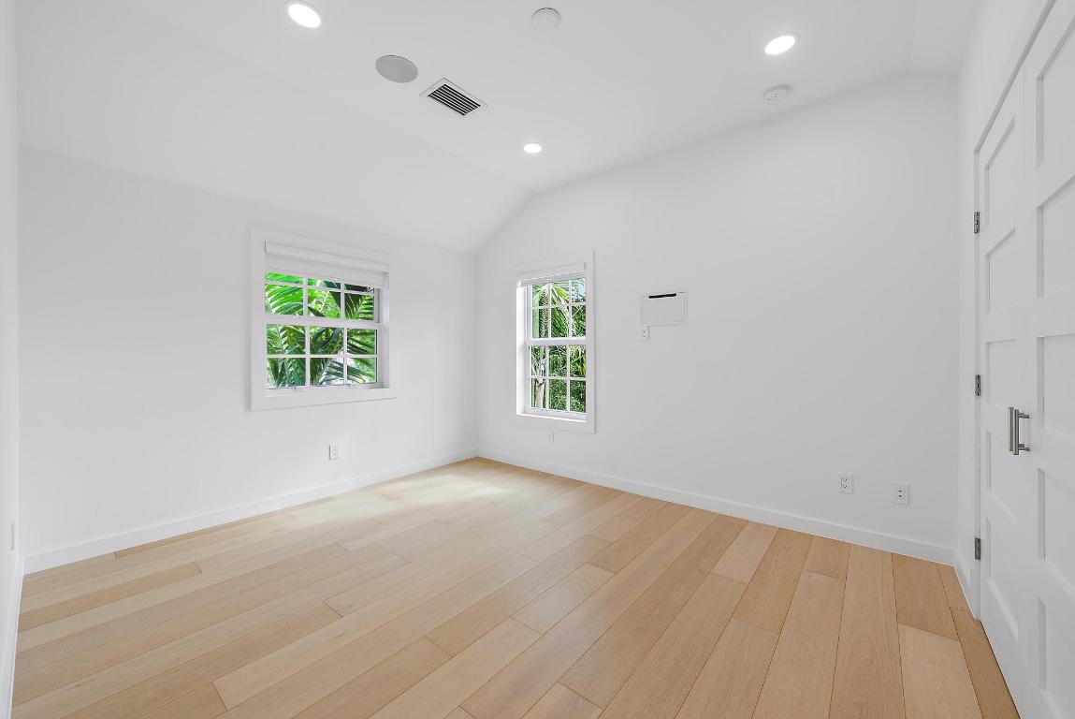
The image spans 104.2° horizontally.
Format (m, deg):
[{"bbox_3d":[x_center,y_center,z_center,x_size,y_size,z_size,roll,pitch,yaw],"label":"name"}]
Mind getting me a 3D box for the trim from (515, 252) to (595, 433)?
[{"bbox_3d":[0.129,-0.150,4.051,1.015,1.621,0.060,0,1,39],"label":"trim"}]

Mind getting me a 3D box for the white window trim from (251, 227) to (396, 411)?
[{"bbox_3d":[-1.721,-0.295,3.471,0.130,1.308,1.148,0,1,39],"label":"white window trim"}]

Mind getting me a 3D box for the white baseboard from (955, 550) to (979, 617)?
[{"bbox_3d":[2.086,1.074,2.039,0.016,0.090,0.555,0,1,39],"label":"white baseboard"}]

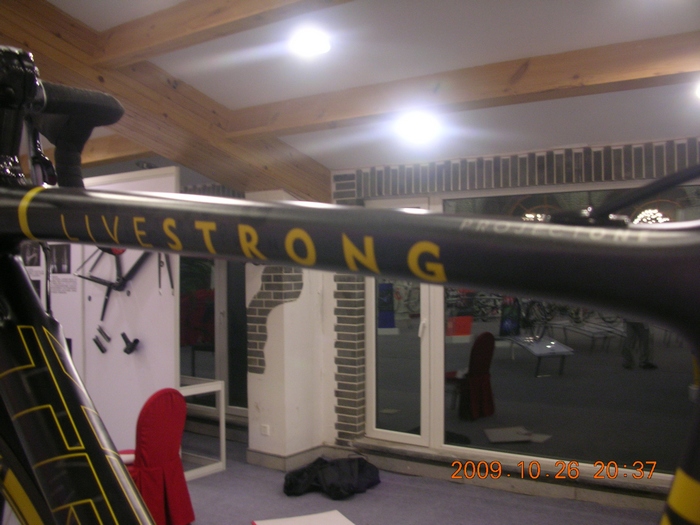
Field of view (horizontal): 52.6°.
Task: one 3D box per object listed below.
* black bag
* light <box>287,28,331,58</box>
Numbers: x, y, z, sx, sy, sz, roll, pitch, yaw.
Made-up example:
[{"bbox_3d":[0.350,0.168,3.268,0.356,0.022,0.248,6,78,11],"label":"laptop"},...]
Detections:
[{"bbox_3d":[-0.125,1.640,5.460,0.760,0.220,0.480,0,-1,-7],"label":"black bag"},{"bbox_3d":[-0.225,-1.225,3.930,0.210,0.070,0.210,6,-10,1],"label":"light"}]

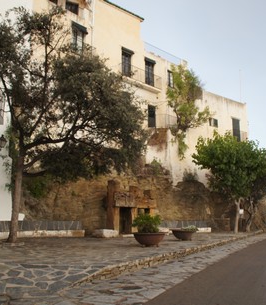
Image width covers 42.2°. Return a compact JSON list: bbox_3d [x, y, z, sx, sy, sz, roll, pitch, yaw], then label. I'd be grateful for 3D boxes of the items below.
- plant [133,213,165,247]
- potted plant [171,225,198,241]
[{"bbox_3d":[0.570,2.783,12.391,1.150,1.170,1.150,0,-11,0],"label":"plant"},{"bbox_3d":[2.406,3.760,16.161,1.130,0.700,1.130,0,-11,0],"label":"potted plant"}]

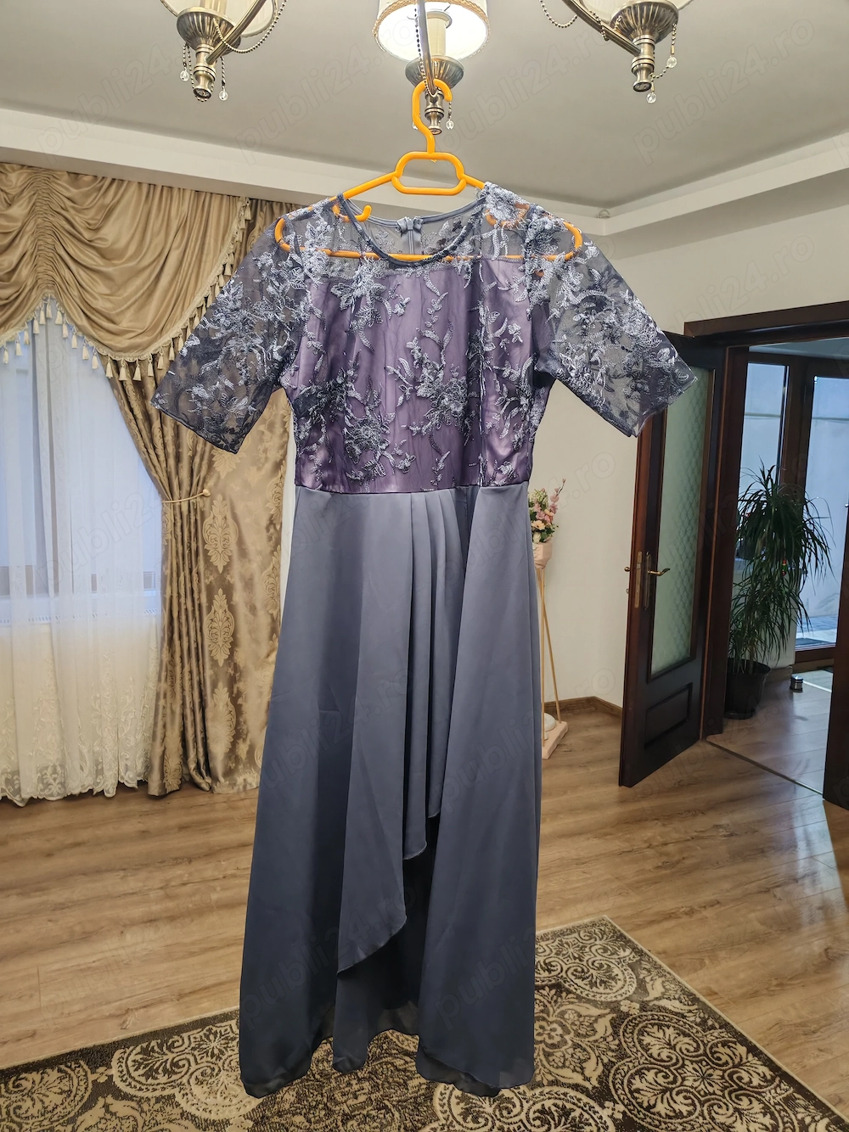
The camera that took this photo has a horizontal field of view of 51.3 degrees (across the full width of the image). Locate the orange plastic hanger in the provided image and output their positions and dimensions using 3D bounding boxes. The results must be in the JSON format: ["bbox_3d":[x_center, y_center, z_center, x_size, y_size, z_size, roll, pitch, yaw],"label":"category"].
[{"bbox_3d":[0.010,-0.537,1.206,0.425,0.238,0.015,1,9,-2],"label":"orange plastic hanger"}]

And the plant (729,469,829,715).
[{"bbox_3d":[1.969,0.147,5.078,0.620,1.480,0.600,4,10,20],"label":"plant"}]

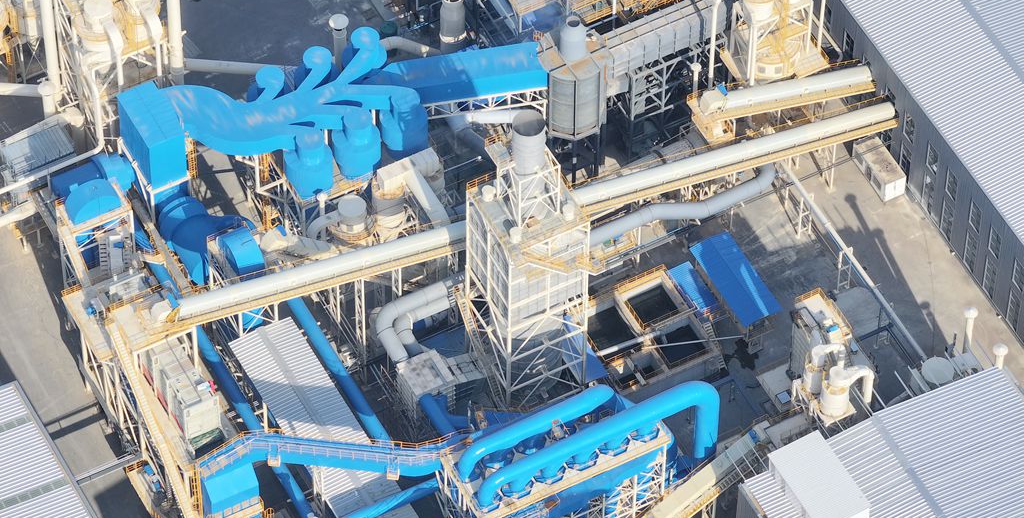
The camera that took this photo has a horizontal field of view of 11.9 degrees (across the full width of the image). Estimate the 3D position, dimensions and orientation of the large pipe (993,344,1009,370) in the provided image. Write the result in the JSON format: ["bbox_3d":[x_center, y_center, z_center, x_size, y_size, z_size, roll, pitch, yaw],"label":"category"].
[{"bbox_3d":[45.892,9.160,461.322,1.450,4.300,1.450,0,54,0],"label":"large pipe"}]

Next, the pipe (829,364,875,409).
[{"bbox_3d":[32.163,12.930,466.277,4.472,8.300,1.750,-8,54,-6],"label":"pipe"}]

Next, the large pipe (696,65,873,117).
[{"bbox_3d":[27.043,-16.610,482.107,20.700,1.800,1.800,-12,53,-31],"label":"large pipe"}]

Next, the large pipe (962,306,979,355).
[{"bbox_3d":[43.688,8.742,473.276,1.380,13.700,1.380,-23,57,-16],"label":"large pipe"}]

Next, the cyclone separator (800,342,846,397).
[{"bbox_3d":[29.263,9.951,461.974,4.200,6.600,2.300,-23,58,-16],"label":"cyclone separator"}]

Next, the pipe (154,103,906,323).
[{"bbox_3d":[3.274,-4.655,469.459,79.900,1.800,1.800,-16,55,-27],"label":"pipe"}]

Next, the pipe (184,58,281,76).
[{"bbox_3d":[-28.126,-19.457,501.279,11.102,1.130,1.130,4,54,3],"label":"pipe"}]

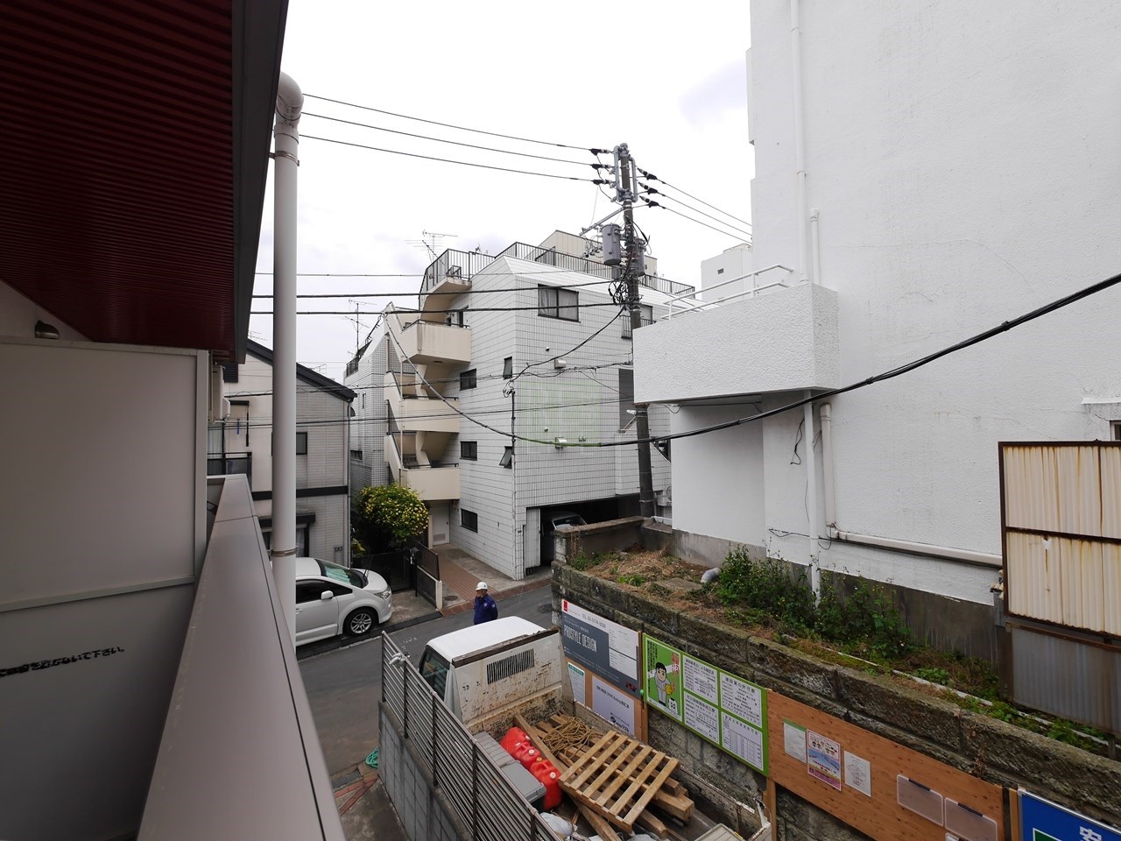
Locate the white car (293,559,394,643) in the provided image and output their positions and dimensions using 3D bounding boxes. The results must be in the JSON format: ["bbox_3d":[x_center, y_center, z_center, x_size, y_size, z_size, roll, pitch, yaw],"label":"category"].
[{"bbox_3d":[-6.322,4.241,10.350,4.650,1.660,1.770,1,-3,-40],"label":"white car"}]

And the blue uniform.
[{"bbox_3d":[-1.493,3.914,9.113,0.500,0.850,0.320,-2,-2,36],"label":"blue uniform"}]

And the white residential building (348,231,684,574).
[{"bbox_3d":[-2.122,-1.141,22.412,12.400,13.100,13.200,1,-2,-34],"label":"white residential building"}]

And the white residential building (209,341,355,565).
[{"bbox_3d":[-10.651,1.562,14.524,6.500,7.500,8.000,1,-2,-34],"label":"white residential building"}]

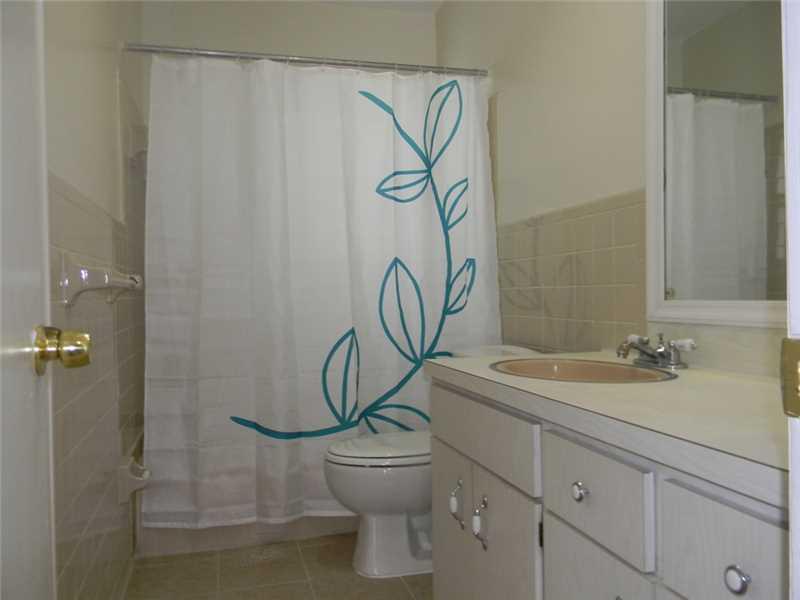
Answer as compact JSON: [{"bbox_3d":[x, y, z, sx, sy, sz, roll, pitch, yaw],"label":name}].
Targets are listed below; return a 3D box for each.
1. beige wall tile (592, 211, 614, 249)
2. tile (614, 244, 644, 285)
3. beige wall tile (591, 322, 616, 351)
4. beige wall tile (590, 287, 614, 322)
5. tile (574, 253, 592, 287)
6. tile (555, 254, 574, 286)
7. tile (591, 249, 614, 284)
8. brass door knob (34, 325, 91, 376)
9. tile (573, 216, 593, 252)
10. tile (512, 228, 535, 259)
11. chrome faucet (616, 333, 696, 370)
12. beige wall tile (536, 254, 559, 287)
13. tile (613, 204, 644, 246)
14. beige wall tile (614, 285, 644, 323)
[{"bbox_3d":[0.621,-0.208,1.976,0.010,0.109,0.109,-1,1,-16],"label":"beige wall tile"},{"bbox_3d":[0.649,-0.097,1.852,0.010,0.108,0.108,-1,0,-16],"label":"tile"},{"bbox_3d":[0.623,0.122,1.959,0.010,0.108,0.108,-1,0,-16],"label":"beige wall tile"},{"bbox_3d":[0.624,0.013,1.978,0.010,0.109,0.109,-1,1,-16],"label":"beige wall tile"},{"bbox_3d":[0.593,-0.098,2.083,0.010,0.109,0.109,-1,1,-16],"label":"tile"},{"bbox_3d":[0.560,-0.097,2.168,0.010,0.108,0.108,-1,0,-16],"label":"tile"},{"bbox_3d":[0.623,-0.098,1.977,0.010,0.109,0.109,-1,1,-16],"label":"tile"},{"bbox_3d":[-0.439,0.064,0.846,0.062,0.065,0.065,-1,1,-16],"label":"brass door knob"},{"bbox_3d":[0.588,-0.207,2.062,0.010,0.108,0.108,-1,0,-16],"label":"tile"},{"bbox_3d":[0.472,-0.212,2.507,0.010,0.109,0.109,-1,1,-16],"label":"tile"},{"bbox_3d":[0.539,0.109,1.423,0.145,0.080,0.205,-1,0,-16],"label":"chrome faucet"},{"bbox_3d":[0.531,-0.098,2.273,0.010,0.108,0.108,-1,0,-16],"label":"beige wall tile"},{"bbox_3d":[0.646,-0.206,1.851,0.010,0.108,0.108,-1,0,-16],"label":"tile"},{"bbox_3d":[0.654,0.014,1.872,0.010,0.109,0.109,-1,1,-16],"label":"beige wall tile"}]

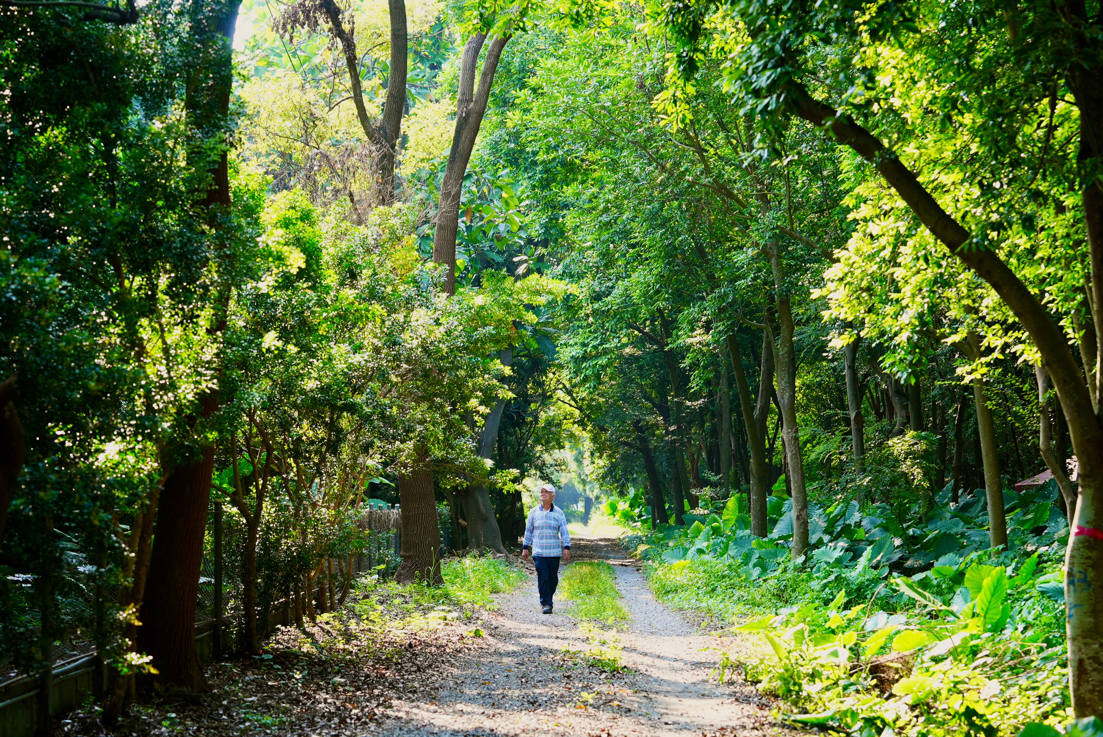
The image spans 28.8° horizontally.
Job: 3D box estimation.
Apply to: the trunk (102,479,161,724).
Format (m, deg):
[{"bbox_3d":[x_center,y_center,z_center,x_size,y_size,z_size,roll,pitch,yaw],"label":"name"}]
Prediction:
[{"bbox_3d":[-2.839,1.572,14.500,0.396,1.654,0.330,0,-4,0],"label":"trunk"}]

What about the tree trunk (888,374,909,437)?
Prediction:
[{"bbox_3d":[8.577,0.915,53.000,0.516,1.532,0.420,0,-3,0],"label":"tree trunk"}]

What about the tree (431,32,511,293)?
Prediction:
[{"bbox_3d":[-1.510,-3.831,40.000,1.494,4.867,0.750,0,-4,0],"label":"tree"}]

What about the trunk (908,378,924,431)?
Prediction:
[{"bbox_3d":[8.323,0.807,49.000,0.363,1.220,0.360,0,-3,0],"label":"trunk"}]

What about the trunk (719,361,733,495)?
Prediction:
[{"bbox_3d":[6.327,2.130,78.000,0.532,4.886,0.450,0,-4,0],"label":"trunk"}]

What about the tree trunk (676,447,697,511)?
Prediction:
[{"bbox_3d":[4.399,3.598,70.000,0.654,2.080,0.450,0,-3,0],"label":"tree trunk"}]

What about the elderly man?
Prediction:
[{"bbox_3d":[-0.067,2.347,27.900,0.619,1.661,0.480,0,-4,6],"label":"elderly man"}]

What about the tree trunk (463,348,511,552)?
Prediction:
[{"bbox_3d":[-1.506,1.887,50.000,1.110,4.739,0.950,0,-3,0],"label":"tree trunk"}]

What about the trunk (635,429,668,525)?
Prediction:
[{"bbox_3d":[3.041,3.289,65.000,0.962,2.923,0.650,0,-3,0],"label":"trunk"}]

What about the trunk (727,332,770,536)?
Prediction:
[{"bbox_3d":[5.230,1.740,57.000,1.144,5.402,0.750,0,-4,0],"label":"trunk"}]

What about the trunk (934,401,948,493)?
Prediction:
[{"bbox_3d":[10.176,2.058,56.000,0.349,2.406,0.340,0,-3,0],"label":"trunk"}]

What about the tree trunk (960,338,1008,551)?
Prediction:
[{"bbox_3d":[8.843,1.484,44.000,0.989,4.382,0.600,0,-4,0],"label":"tree trunk"}]

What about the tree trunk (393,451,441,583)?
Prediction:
[{"bbox_3d":[-2.440,2.731,39.200,0.866,2.440,0.850,0,-4,0],"label":"tree trunk"}]

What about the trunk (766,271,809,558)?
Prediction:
[{"bbox_3d":[4.887,0.956,44.500,0.894,5.951,0.600,0,-4,0],"label":"trunk"}]

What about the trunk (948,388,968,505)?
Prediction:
[{"bbox_3d":[9.856,1.890,52.000,0.466,2.736,0.380,0,-3,0],"label":"trunk"}]

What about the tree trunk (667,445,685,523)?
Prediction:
[{"bbox_3d":[4.526,4.213,78.000,0.626,2.913,0.500,0,-4,0],"label":"tree trunk"}]

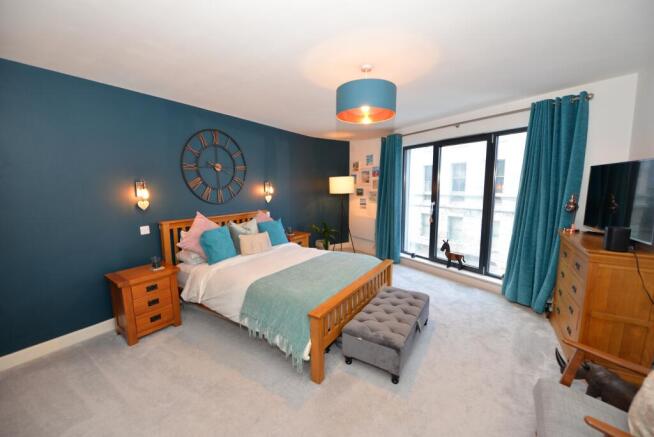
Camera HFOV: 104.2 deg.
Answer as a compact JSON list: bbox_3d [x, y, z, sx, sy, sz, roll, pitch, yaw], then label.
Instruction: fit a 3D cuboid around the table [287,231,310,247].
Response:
[{"bbox_3d":[-0.623,0.579,4.549,0.460,0.590,0.530,4,8,32],"label":"table"}]

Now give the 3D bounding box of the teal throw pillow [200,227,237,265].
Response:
[{"bbox_3d":[-1.356,0.336,3.177,0.150,0.420,0.420,-20,-1,28],"label":"teal throw pillow"}]

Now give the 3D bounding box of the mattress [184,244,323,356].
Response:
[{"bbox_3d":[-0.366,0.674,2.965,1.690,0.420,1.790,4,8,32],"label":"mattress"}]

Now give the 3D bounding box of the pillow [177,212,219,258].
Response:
[{"bbox_3d":[-1.543,0.220,3.079,0.150,0.440,0.440,-5,-28,27],"label":"pillow"}]

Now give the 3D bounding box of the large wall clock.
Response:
[{"bbox_3d":[-1.482,-0.690,3.483,0.050,1.000,1.000,4,8,32],"label":"large wall clock"}]

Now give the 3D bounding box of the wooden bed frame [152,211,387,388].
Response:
[{"bbox_3d":[-0.508,0.557,3.037,2.119,1.079,1.645,4,8,32],"label":"wooden bed frame"}]

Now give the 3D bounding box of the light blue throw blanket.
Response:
[{"bbox_3d":[-0.036,0.771,2.766,0.840,0.520,1.740,4,8,32],"label":"light blue throw blanket"}]

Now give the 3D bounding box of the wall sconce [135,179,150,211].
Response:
[{"bbox_3d":[-2.006,-0.261,2.783,0.140,0.320,0.110,4,8,32],"label":"wall sconce"}]

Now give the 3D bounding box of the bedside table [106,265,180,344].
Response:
[{"bbox_3d":[-1.847,0.856,2.615,0.402,0.620,0.526,4,8,34],"label":"bedside table"}]

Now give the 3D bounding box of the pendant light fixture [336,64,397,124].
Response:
[{"bbox_3d":[0.336,-1.084,2.172,0.490,0.400,0.490,-1,7,0],"label":"pendant light fixture"}]

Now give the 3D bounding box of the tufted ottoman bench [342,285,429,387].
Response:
[{"bbox_3d":[0.600,0.989,2.365,0.464,0.355,1.038,4,8,32],"label":"tufted ottoman bench"}]

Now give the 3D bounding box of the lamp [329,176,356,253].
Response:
[{"bbox_3d":[0.310,-0.019,5.085,0.500,1.619,0.500,-1,7,0],"label":"lamp"}]

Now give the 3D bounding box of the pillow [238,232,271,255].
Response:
[{"bbox_3d":[-0.952,0.310,3.370,0.120,0.270,0.450,-17,-5,38],"label":"pillow"}]

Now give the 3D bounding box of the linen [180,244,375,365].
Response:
[{"bbox_3d":[-0.366,0.684,2.966,1.690,0.440,1.790,4,8,32],"label":"linen"}]

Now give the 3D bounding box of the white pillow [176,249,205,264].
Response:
[{"bbox_3d":[-1.353,0.396,3.075,0.470,0.170,0.670,4,8,32],"label":"white pillow"}]

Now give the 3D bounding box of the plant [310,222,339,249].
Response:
[{"bbox_3d":[-0.041,0.454,4.960,0.480,0.700,0.480,-1,7,0],"label":"plant"}]

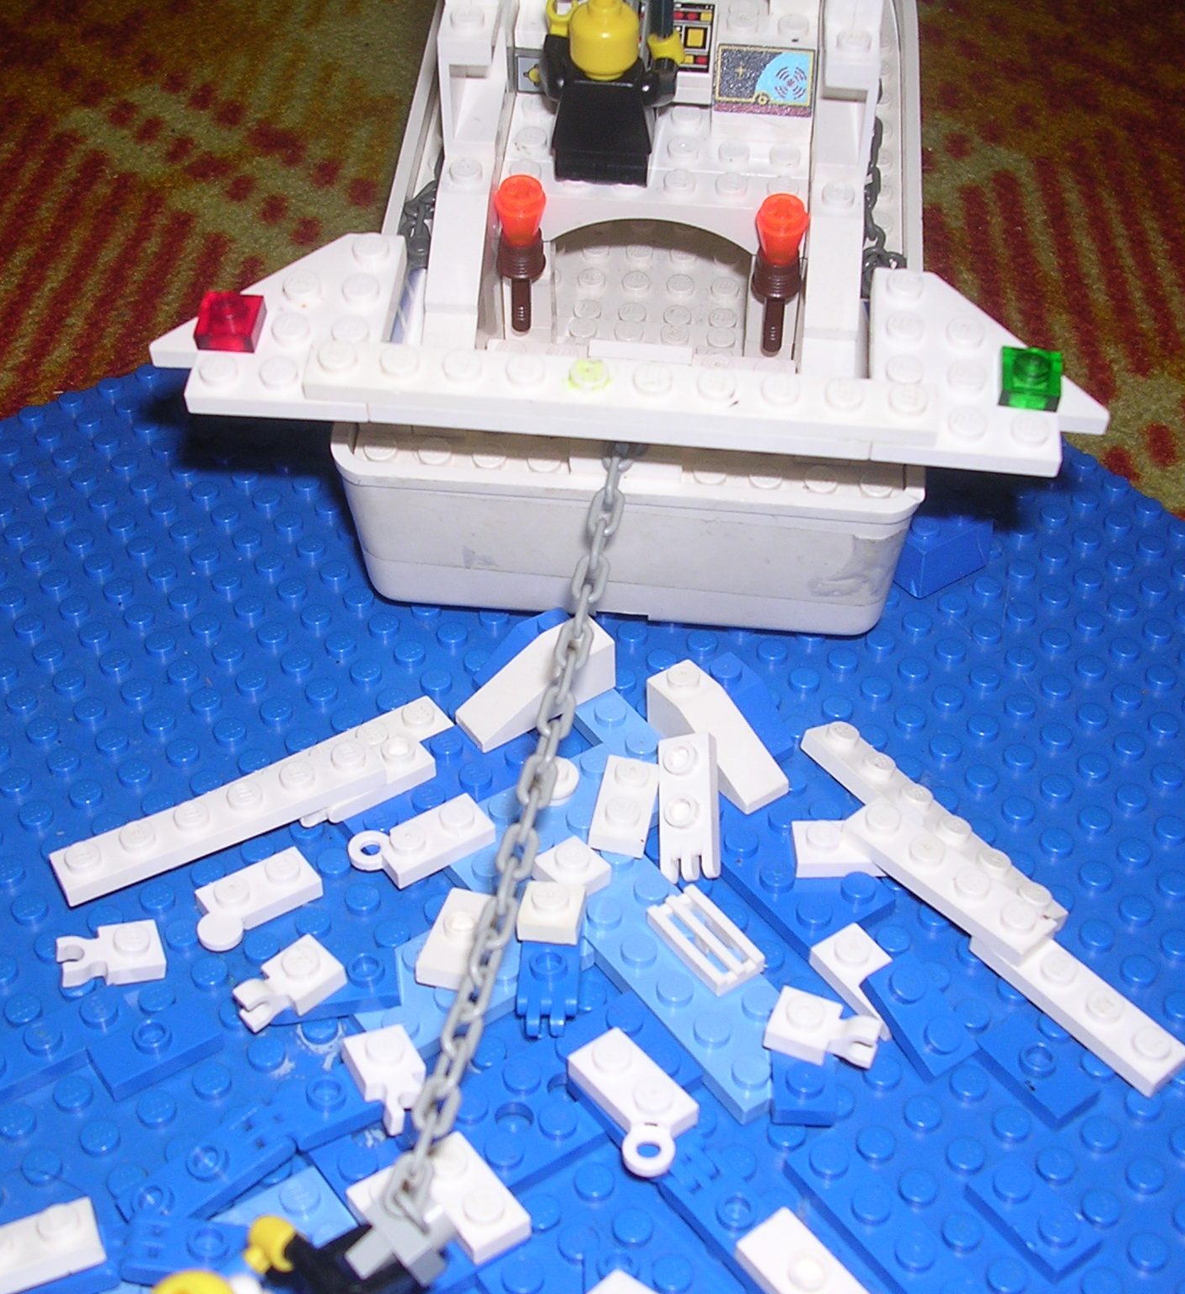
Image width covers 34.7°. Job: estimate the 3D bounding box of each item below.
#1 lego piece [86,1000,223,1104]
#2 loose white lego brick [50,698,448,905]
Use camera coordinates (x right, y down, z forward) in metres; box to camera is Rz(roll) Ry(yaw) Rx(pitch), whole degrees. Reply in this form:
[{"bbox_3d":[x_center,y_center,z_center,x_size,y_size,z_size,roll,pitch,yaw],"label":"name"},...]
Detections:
[{"bbox_3d":[-0.056,0.052,0.246,0.016,0.005,0.008,-25,48,-27],"label":"lego piece"},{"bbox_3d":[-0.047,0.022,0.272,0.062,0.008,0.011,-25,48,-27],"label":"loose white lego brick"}]

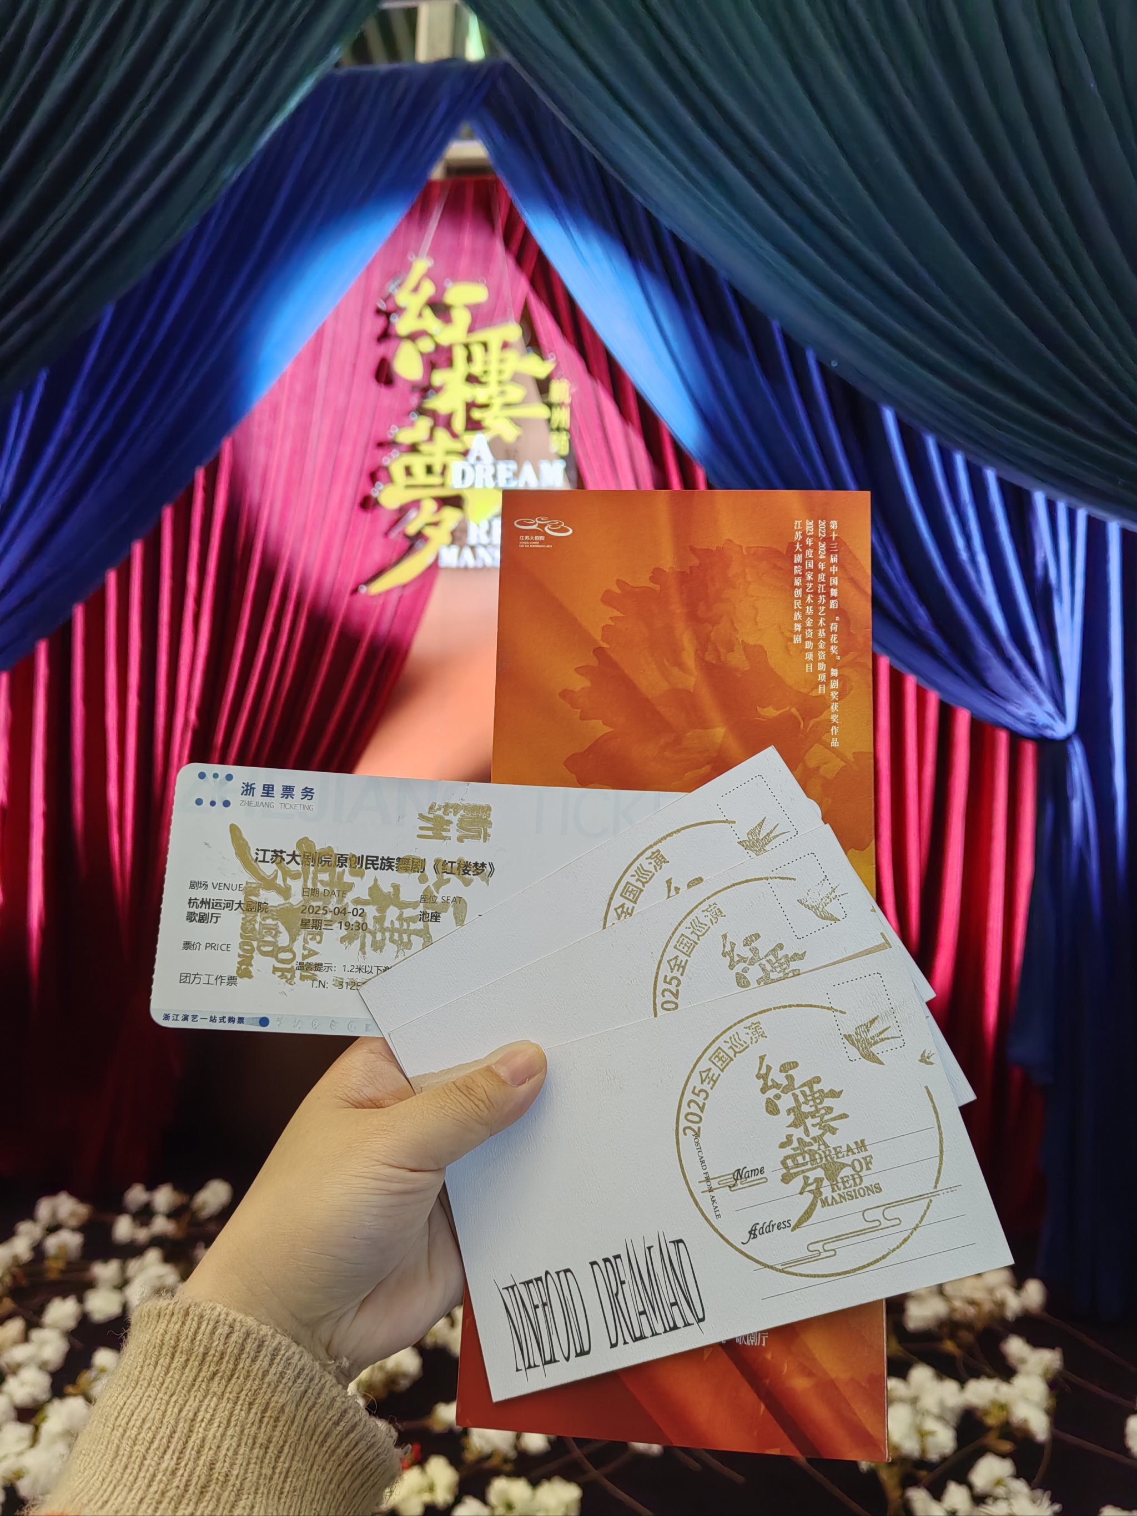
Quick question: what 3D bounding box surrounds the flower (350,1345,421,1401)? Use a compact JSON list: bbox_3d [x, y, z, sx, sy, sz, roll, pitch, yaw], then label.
[{"bbox_3d":[-0.225,0.756,1.451,0.089,0.062,0.075,0,-3,0],"label":"flower"}]

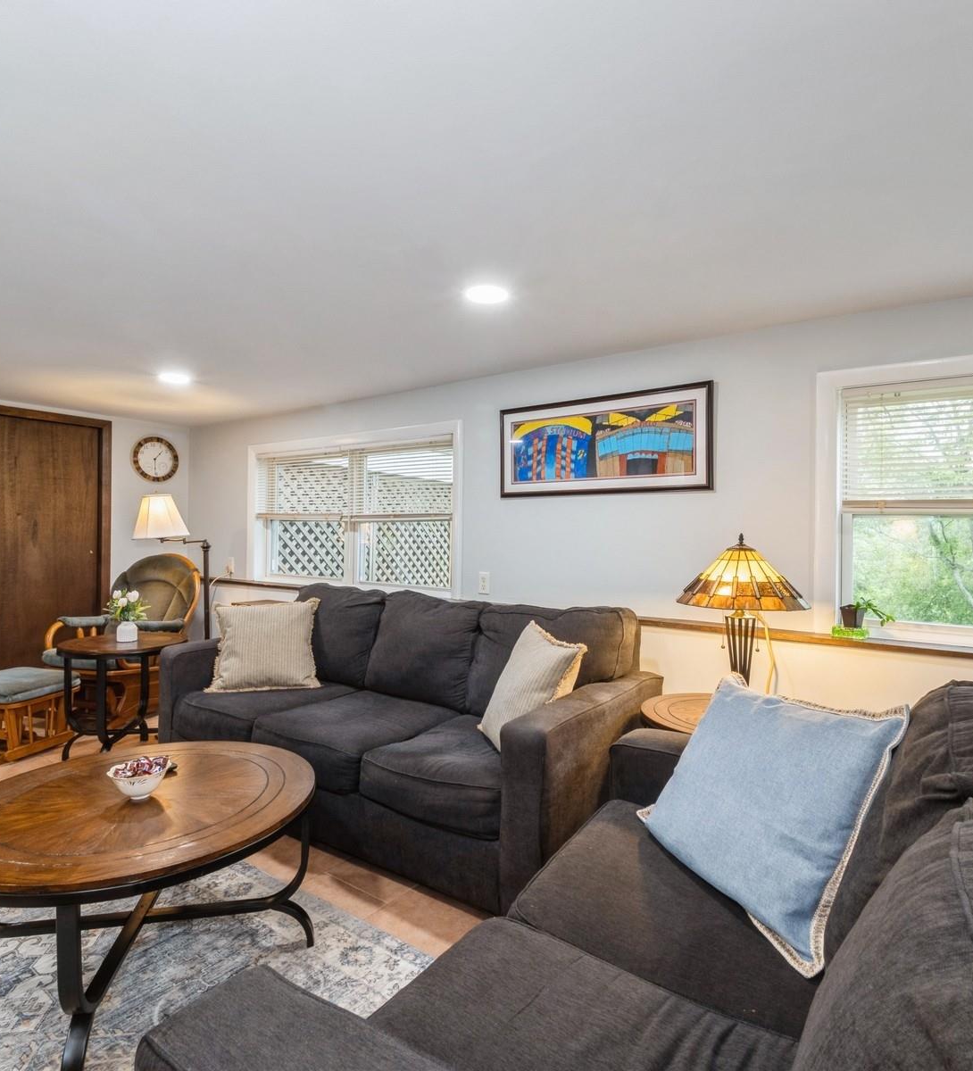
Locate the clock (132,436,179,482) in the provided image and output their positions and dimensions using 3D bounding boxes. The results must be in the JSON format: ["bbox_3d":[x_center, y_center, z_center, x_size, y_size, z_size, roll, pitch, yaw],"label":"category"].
[{"bbox_3d":[-2.645,-0.617,4.645,0.050,0.375,0.365,1,0,41],"label":"clock"}]

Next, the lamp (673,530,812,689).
[{"bbox_3d":[0.920,0.326,2.100,0.450,0.650,0.450,1,0,23],"label":"lamp"}]

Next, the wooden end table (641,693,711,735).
[{"bbox_3d":[0.870,0.956,2.110,0.630,0.610,0.630,1,0,23],"label":"wooden end table"}]

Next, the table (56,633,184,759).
[{"bbox_3d":[-2.090,0.920,3.320,0.640,0.610,0.640,1,0,-32],"label":"table"}]

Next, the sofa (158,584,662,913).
[{"bbox_3d":[-0.470,0.779,2.800,2.250,0.930,0.970,1,0,34],"label":"sofa"}]

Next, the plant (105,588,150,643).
[{"bbox_3d":[-2.065,0.460,3.330,0.225,0.310,0.225,1,0,-32],"label":"plant"}]

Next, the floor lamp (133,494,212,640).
[{"bbox_3d":[-2.260,0.447,4.280,0.660,1.550,0.380,1,0,8],"label":"floor lamp"}]

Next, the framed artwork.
[{"bbox_3d":[0.505,-0.424,2.720,1.070,0.463,0.035,1,0,35],"label":"framed artwork"}]

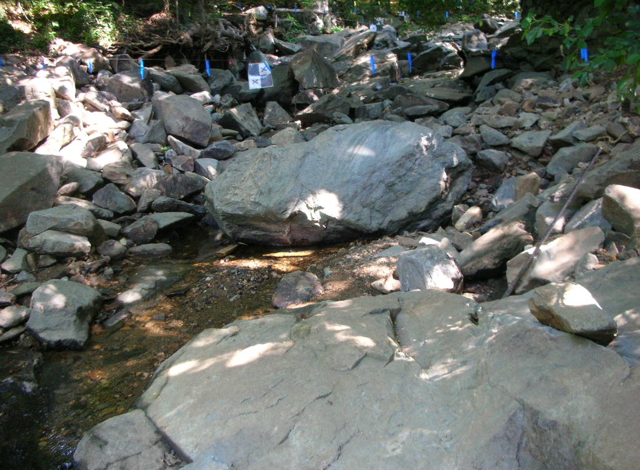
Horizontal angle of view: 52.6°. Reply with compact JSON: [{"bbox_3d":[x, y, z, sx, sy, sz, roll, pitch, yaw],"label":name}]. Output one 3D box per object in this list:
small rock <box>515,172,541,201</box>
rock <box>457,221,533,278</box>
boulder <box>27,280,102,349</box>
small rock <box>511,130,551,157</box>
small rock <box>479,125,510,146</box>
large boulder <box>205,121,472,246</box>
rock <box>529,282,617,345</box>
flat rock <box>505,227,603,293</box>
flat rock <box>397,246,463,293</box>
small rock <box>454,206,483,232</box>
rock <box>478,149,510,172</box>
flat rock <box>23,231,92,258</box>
[{"bbox_3d":[1.379,-0.319,4.300,0.155,0.170,0.130,-2,20,0],"label":"small rock"},{"bbox_3d":[0.949,0.084,3.520,0.420,0.190,0.200,-17,25,-35],"label":"rock"},{"bbox_3d":[-1.204,0.372,3.050,0.310,0.200,0.280,-11,22,-22],"label":"boulder"},{"bbox_3d":[2.112,-0.930,6.500,0.349,0.236,0.300,-3,20,-9],"label":"small rock"},{"bbox_3d":[1.832,-1.046,6.800,0.321,0.189,0.250,4,20,11],"label":"small rock"},{"bbox_3d":[0.146,-0.452,5.400,2.178,0.901,1.150,-3,20,-8],"label":"large boulder"},{"bbox_3d":[1.012,0.312,2.600,0.321,0.199,0.240,9,22,23],"label":"rock"},{"bbox_3d":[1.418,0.141,3.900,0.586,0.334,0.360,-10,22,-26],"label":"flat rock"},{"bbox_3d":[0.665,0.208,3.950,0.373,0.243,0.300,-4,20,-11],"label":"flat rock"},{"bbox_3d":[0.918,-0.102,4.000,0.155,0.125,0.120,-2,20,0],"label":"small rock"},{"bbox_3d":[1.300,-0.555,4.850,0.230,0.130,0.190,-2,20,0],"label":"rock"},{"bbox_3d":[-1.909,0.059,4.700,0.431,0.130,0.340,3,20,8],"label":"flat rock"}]

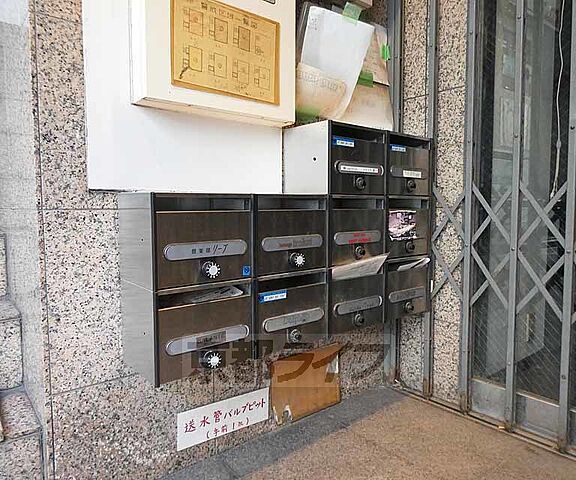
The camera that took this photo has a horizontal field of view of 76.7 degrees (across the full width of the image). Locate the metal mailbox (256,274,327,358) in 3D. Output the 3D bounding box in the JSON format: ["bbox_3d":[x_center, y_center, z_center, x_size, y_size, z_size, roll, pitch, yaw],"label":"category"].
[{"bbox_3d":[-0.043,0.205,1.182,0.272,0.229,0.220,-4,7,-36],"label":"metal mailbox"}]

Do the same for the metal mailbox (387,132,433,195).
[{"bbox_3d":[0.384,-0.280,1.445,0.272,0.227,0.232,-4,6,-36],"label":"metal mailbox"}]

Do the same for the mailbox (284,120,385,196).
[{"bbox_3d":[0.166,-0.265,1.284,0.272,0.227,0.232,-4,6,-36],"label":"mailbox"}]

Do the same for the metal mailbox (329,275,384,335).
[{"bbox_3d":[0.171,0.193,1.324,0.267,0.216,0.232,-4,6,-36],"label":"metal mailbox"}]

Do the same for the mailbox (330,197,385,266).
[{"bbox_3d":[0.170,-0.039,1.305,0.267,0.227,0.232,-4,6,-36],"label":"mailbox"}]

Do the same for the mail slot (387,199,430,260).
[{"bbox_3d":[0.400,-0.057,1.484,0.272,0.229,0.220,-4,7,-36],"label":"mail slot"}]

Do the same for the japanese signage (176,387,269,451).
[{"bbox_3d":[-0.209,0.608,1.251,0.346,0.121,0.010,-4,7,-36],"label":"japanese signage"}]

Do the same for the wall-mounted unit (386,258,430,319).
[{"bbox_3d":[0.400,0.173,1.506,0.272,0.229,0.220,-4,7,-36],"label":"wall-mounted unit"}]

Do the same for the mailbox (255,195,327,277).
[{"bbox_3d":[-0.044,-0.025,1.160,0.272,0.229,0.220,-4,7,-36],"label":"mailbox"}]

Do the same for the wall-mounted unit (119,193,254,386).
[{"bbox_3d":[-0.268,0.104,0.994,0.267,0.455,0.237,-4,6,-36],"label":"wall-mounted unit"}]

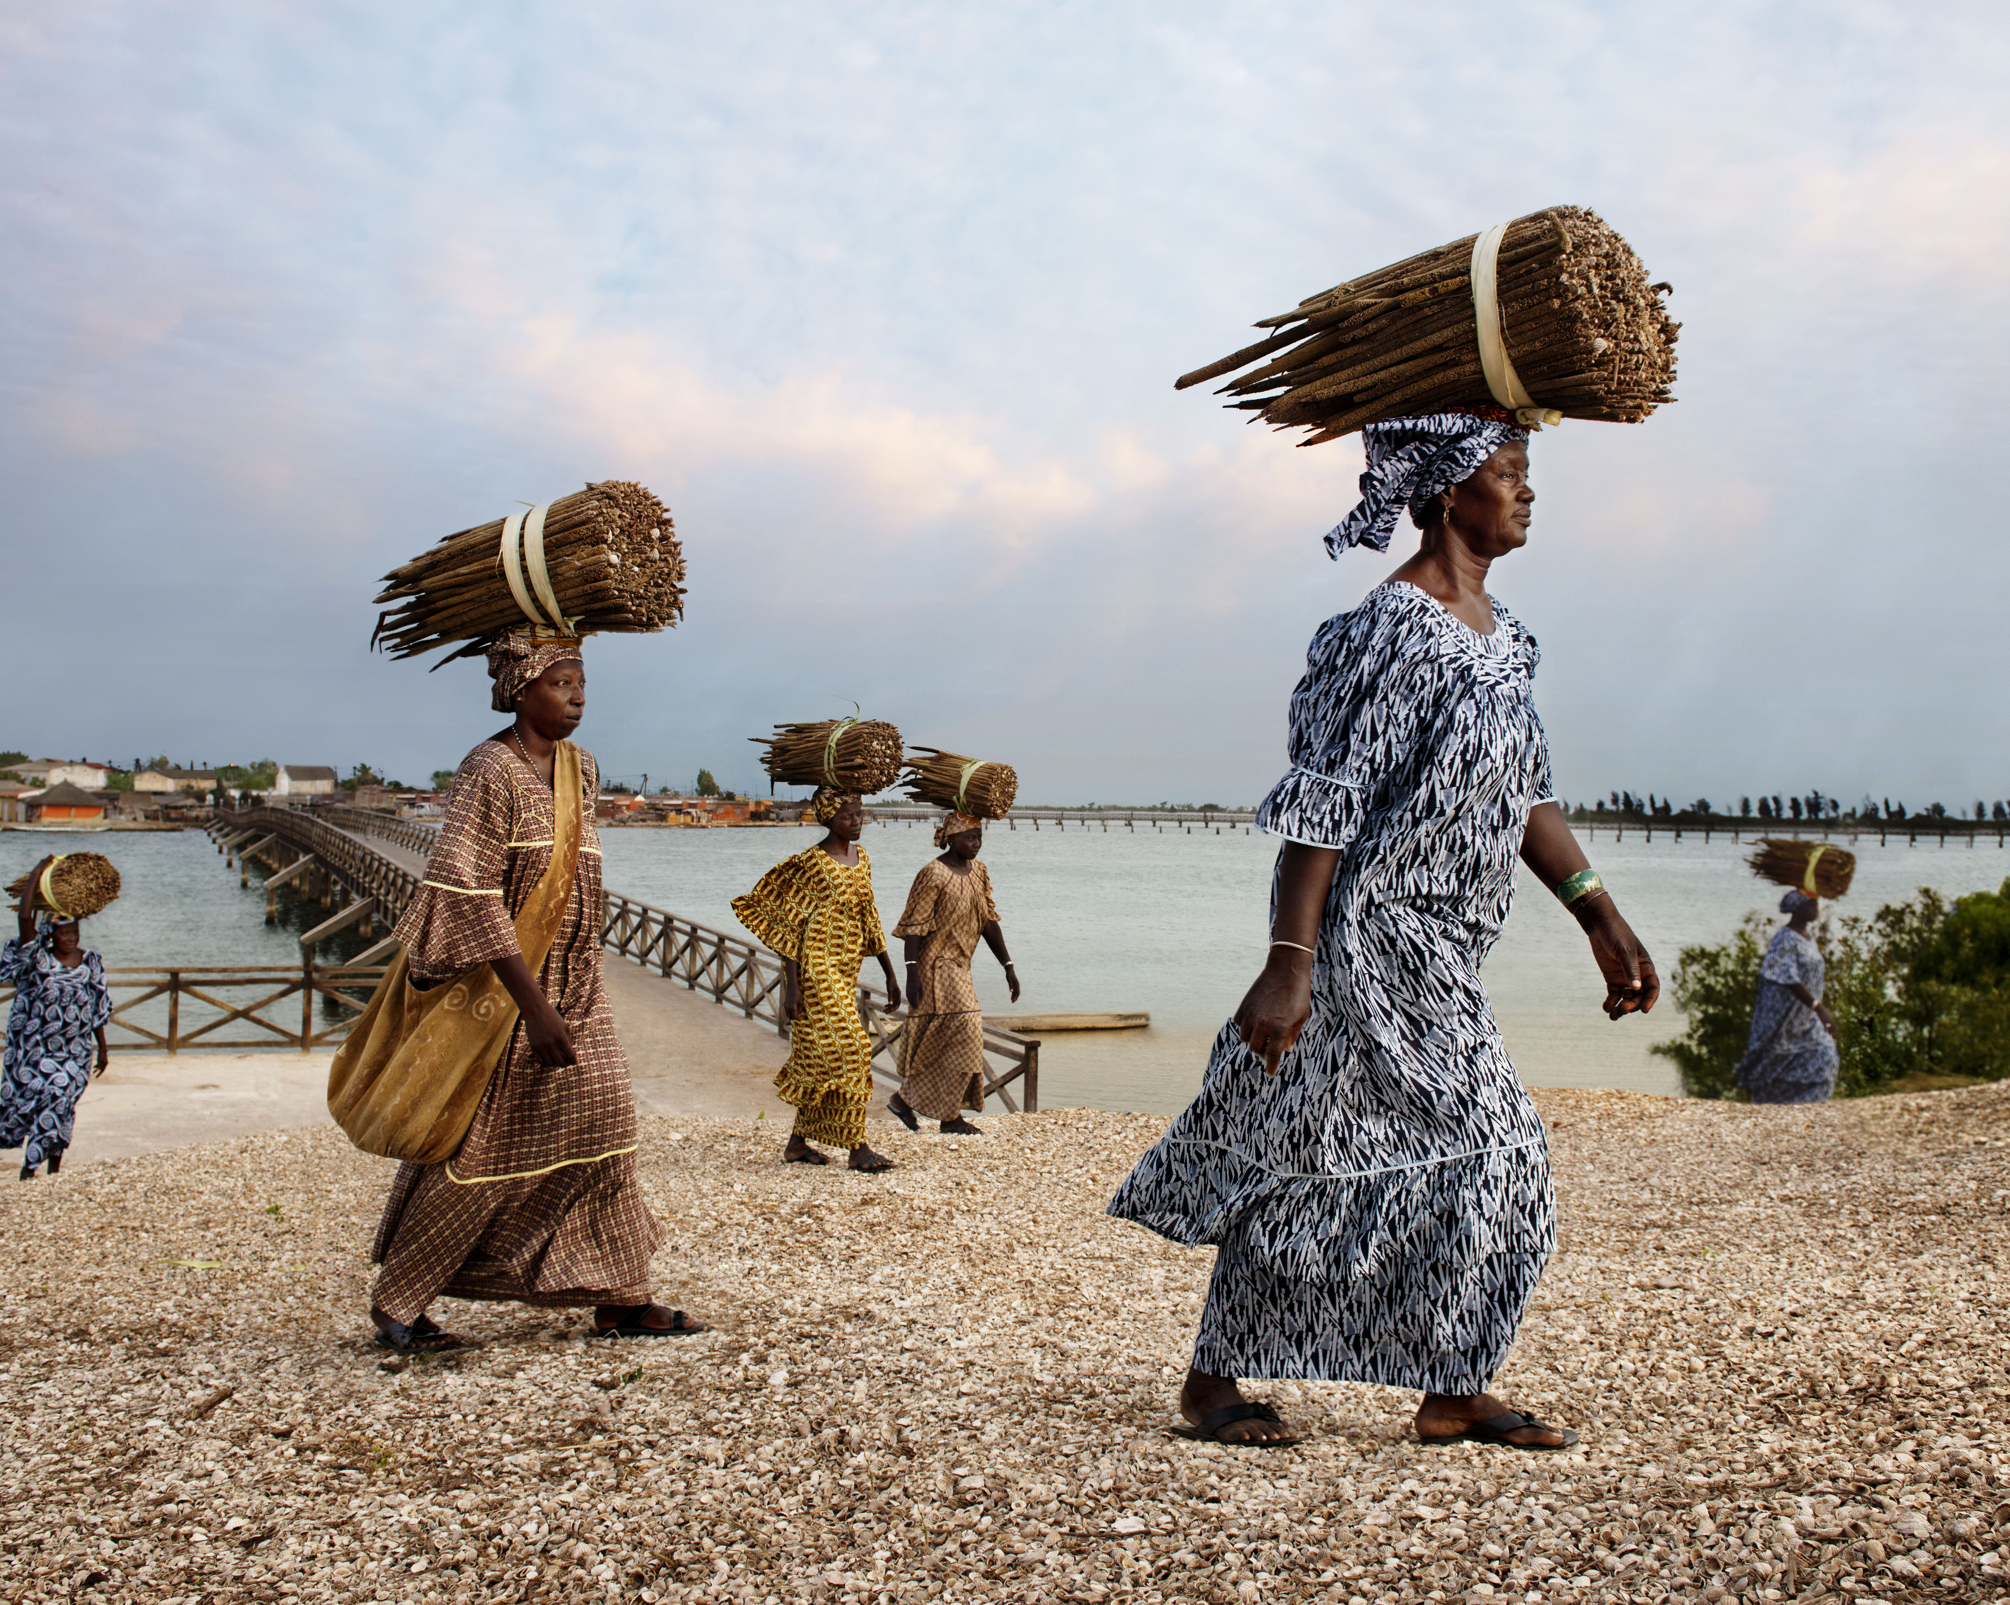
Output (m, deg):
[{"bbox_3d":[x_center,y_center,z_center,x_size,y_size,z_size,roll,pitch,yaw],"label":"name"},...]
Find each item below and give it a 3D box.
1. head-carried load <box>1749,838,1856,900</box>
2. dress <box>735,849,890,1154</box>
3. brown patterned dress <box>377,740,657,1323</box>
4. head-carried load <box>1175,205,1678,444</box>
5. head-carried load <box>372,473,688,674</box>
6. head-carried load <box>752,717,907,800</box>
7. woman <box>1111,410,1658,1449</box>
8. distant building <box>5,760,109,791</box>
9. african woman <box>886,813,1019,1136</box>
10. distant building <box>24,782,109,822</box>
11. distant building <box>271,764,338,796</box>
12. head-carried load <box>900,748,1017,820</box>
[{"bbox_3d":[5.569,0.453,11.200,0.640,0.340,0.360,8,4,34],"label":"head-carried load"},{"bbox_3d":[-0.867,0.859,7.150,0.500,1.330,0.580,0,0,33],"label":"dress"},{"bbox_3d":[-1.161,0.540,3.870,0.580,1.370,0.550,1,0,20],"label":"brown patterned dress"},{"bbox_3d":[0.691,-0.766,2.580,0.700,0.330,0.330,0,0,33],"label":"head-carried load"},{"bbox_3d":[-1.144,-0.539,3.850,0.680,0.370,0.360,-4,-2,22],"label":"head-carried load"},{"bbox_3d":[-0.776,-0.200,7.120,0.620,0.330,0.330,0,0,33],"label":"head-carried load"},{"bbox_3d":[0.626,0.196,2.640,0.800,1.680,0.600,0,0,27],"label":"woman"},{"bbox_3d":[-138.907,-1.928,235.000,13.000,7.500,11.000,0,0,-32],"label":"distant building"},{"bbox_3d":[-0.264,0.870,8.200,0.520,1.660,0.550,0,0,33],"label":"african woman"},{"bbox_3d":[-112.591,0.000,192.000,8.800,4.900,8.000,0,0,-28],"label":"distant building"},{"bbox_3d":[-111.259,-3.247,255.000,6.000,5.600,8.800,1,0,40],"label":"distant building"},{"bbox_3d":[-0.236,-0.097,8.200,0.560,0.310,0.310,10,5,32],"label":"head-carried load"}]

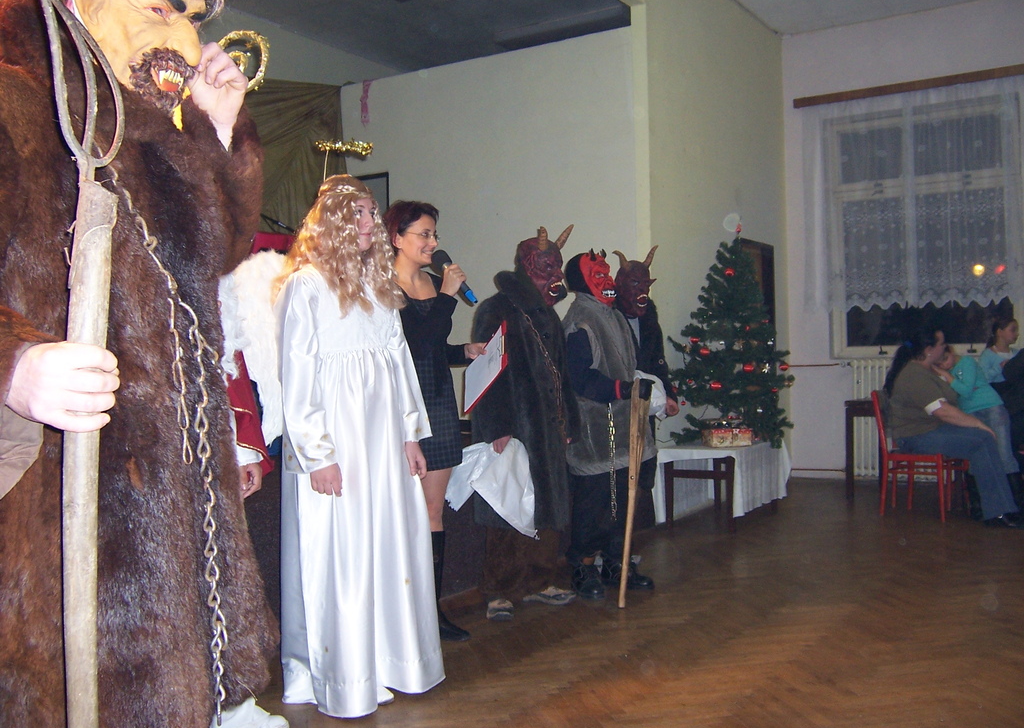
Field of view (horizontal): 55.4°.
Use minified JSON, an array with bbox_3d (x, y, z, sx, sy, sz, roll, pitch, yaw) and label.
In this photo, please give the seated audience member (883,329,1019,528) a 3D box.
[{"bbox_3d":[2.915,0.395,6.502,0.860,1.250,0.520,-1,1,41],"label":"seated audience member"}]

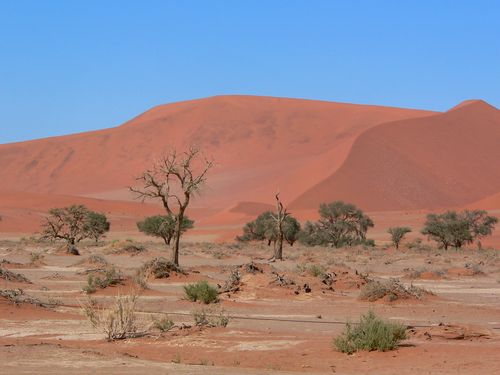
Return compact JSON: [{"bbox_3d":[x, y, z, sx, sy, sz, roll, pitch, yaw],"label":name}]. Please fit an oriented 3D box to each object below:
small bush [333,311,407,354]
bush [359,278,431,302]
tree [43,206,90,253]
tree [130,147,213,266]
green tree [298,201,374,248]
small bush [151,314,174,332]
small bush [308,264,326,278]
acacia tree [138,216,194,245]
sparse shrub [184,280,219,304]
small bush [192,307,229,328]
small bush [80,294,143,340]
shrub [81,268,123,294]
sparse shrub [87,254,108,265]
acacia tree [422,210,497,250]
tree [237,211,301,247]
[{"bbox_3d":[2.245,2.724,48.303,1.377,0.794,1.170,0,-1,0],"label":"small bush"},{"bbox_3d":[4.481,3.194,79.731,2.215,0.738,1.551,0,-1,0],"label":"bush"},{"bbox_3d":[-17.603,3.933,246.647,4.574,4.574,4.117,0,-1,0],"label":"tree"},{"bbox_3d":[-5.157,1.256,170.000,5.488,7.934,4.665,0,-1,0],"label":"tree"},{"bbox_3d":[11.166,4.685,330.000,9.755,5.904,7.804,0,-1,0],"label":"green tree"},{"bbox_3d":[-2.237,3.524,66.500,0.569,0.427,0.512,0,-1,0],"label":"small bush"},{"bbox_3d":[2.953,3.675,112.476,0.785,0.611,0.707,0,-1,0],"label":"small bush"},{"bbox_3d":[-11.010,5.603,335.000,7.557,4.039,6.801,0,-1,0],"label":"acacia tree"},{"bbox_3d":[-1.680,3.675,90.000,1.225,0.805,1.103,0,-1,0],"label":"sparse shrub"},{"bbox_3d":[-1.033,3.489,69.000,1.020,0.564,0.765,0,-1,0],"label":"small bush"},{"bbox_3d":[-2.869,2.692,53.645,1.324,0.963,1.126,0,-1,0],"label":"small bush"},{"bbox_3d":[-5.074,3.199,88.438,1.369,0.958,1.095,0,-1,0],"label":"shrub"},{"bbox_3d":[-8.953,4.227,150.941,1.288,0.585,1.095,0,-1,0],"label":"sparse shrub"},{"bbox_3d":[21.545,4.422,264.413,7.541,4.076,6.033,0,-1,0],"label":"acacia tree"},{"bbox_3d":[1.959,4.448,272.285,6.721,3.991,5.713,0,-1,0],"label":"tree"}]

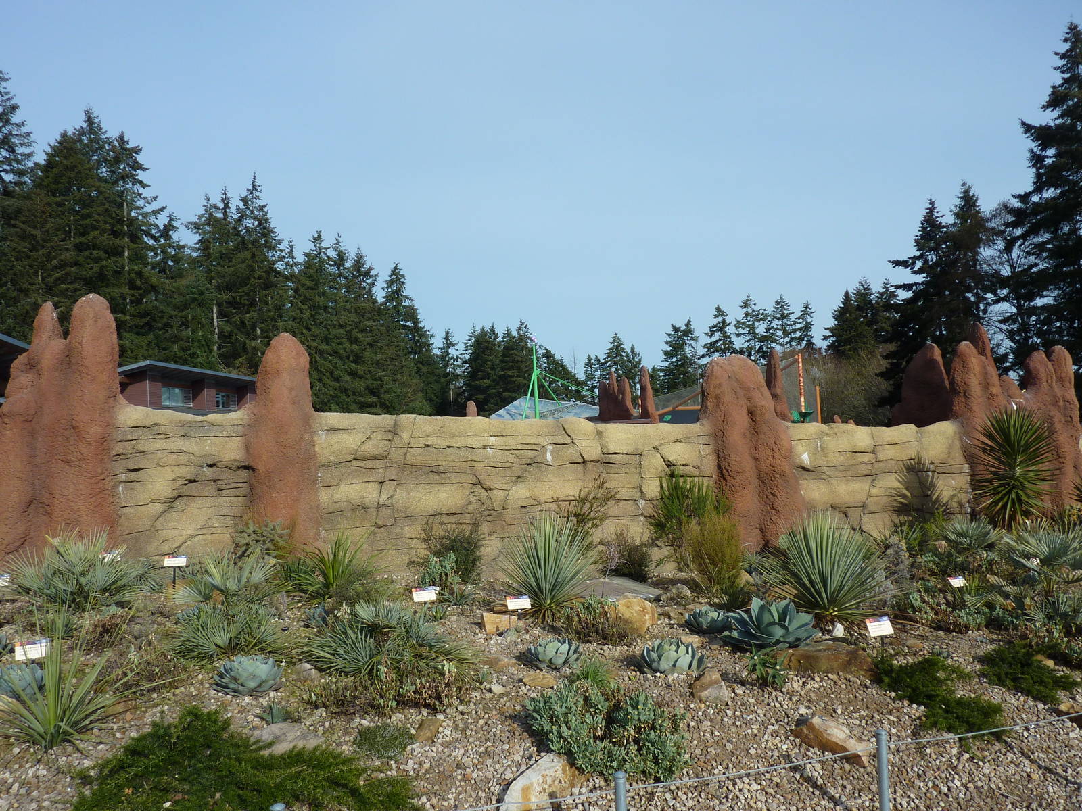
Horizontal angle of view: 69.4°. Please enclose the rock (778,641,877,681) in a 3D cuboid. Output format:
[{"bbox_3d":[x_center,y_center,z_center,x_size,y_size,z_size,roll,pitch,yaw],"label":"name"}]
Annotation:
[{"bbox_3d":[1.739,1.555,4.720,0.560,0.175,0.320,-3,-2,0],"label":"rock"}]

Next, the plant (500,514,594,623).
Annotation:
[{"bbox_3d":[0.041,1.041,5.000,0.600,0.680,0.590,-2,0,0],"label":"plant"}]

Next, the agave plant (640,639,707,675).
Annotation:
[{"bbox_3d":[0.773,1.469,4.550,0.385,0.190,0.370,-2,-1,0],"label":"agave plant"}]

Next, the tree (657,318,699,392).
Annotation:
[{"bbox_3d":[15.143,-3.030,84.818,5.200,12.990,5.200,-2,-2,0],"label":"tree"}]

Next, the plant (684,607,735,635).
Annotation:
[{"bbox_3d":[1.125,1.437,5.200,0.350,0.180,0.340,-2,-1,0],"label":"plant"}]

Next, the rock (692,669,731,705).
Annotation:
[{"bbox_3d":[0.865,1.432,3.970,0.190,0.150,0.160,-2,-2,0],"label":"rock"}]

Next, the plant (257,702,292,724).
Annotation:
[{"bbox_3d":[-1.278,1.475,3.750,0.165,0.110,0.150,-2,-1,0],"label":"plant"}]

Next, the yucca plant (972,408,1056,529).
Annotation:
[{"bbox_3d":[4.426,0.636,7.300,0.790,1.220,0.780,-4,-2,31],"label":"yucca plant"}]

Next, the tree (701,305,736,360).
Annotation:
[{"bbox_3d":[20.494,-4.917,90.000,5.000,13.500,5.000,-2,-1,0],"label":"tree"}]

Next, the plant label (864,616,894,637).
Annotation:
[{"bbox_3d":[2.082,1.359,4.800,0.155,0.103,0.015,-5,-25,-9],"label":"plant label"}]

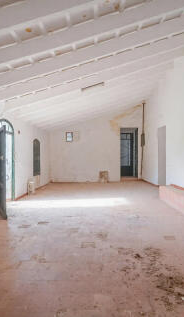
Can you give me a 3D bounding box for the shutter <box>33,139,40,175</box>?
[{"bbox_3d":[-2.140,-0.045,7.680,0.100,1.430,0.880,0,0,2],"label":"shutter"}]

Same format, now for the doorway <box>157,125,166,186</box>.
[{"bbox_3d":[2.560,-0.010,7.000,0.200,2.200,0.880,0,0,2],"label":"doorway"}]

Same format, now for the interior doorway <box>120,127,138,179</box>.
[{"bbox_3d":[1.910,-0.270,10.050,0.890,2.440,0.200,0,0,2],"label":"interior doorway"}]

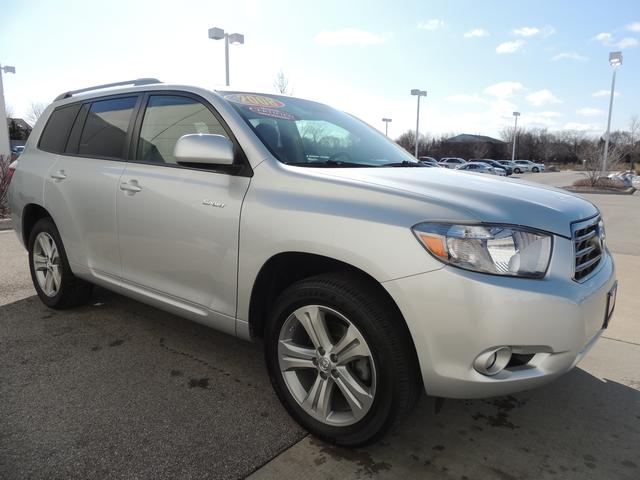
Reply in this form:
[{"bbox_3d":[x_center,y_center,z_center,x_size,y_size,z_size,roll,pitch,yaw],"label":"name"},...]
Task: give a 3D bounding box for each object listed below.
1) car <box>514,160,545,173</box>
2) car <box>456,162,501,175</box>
[{"bbox_3d":[24.172,-8.636,52.575,4.700,1.450,1.800,8,13,38],"label":"car"},{"bbox_3d":[17.344,-7.634,47.358,4.700,1.440,1.800,8,13,38],"label":"car"}]

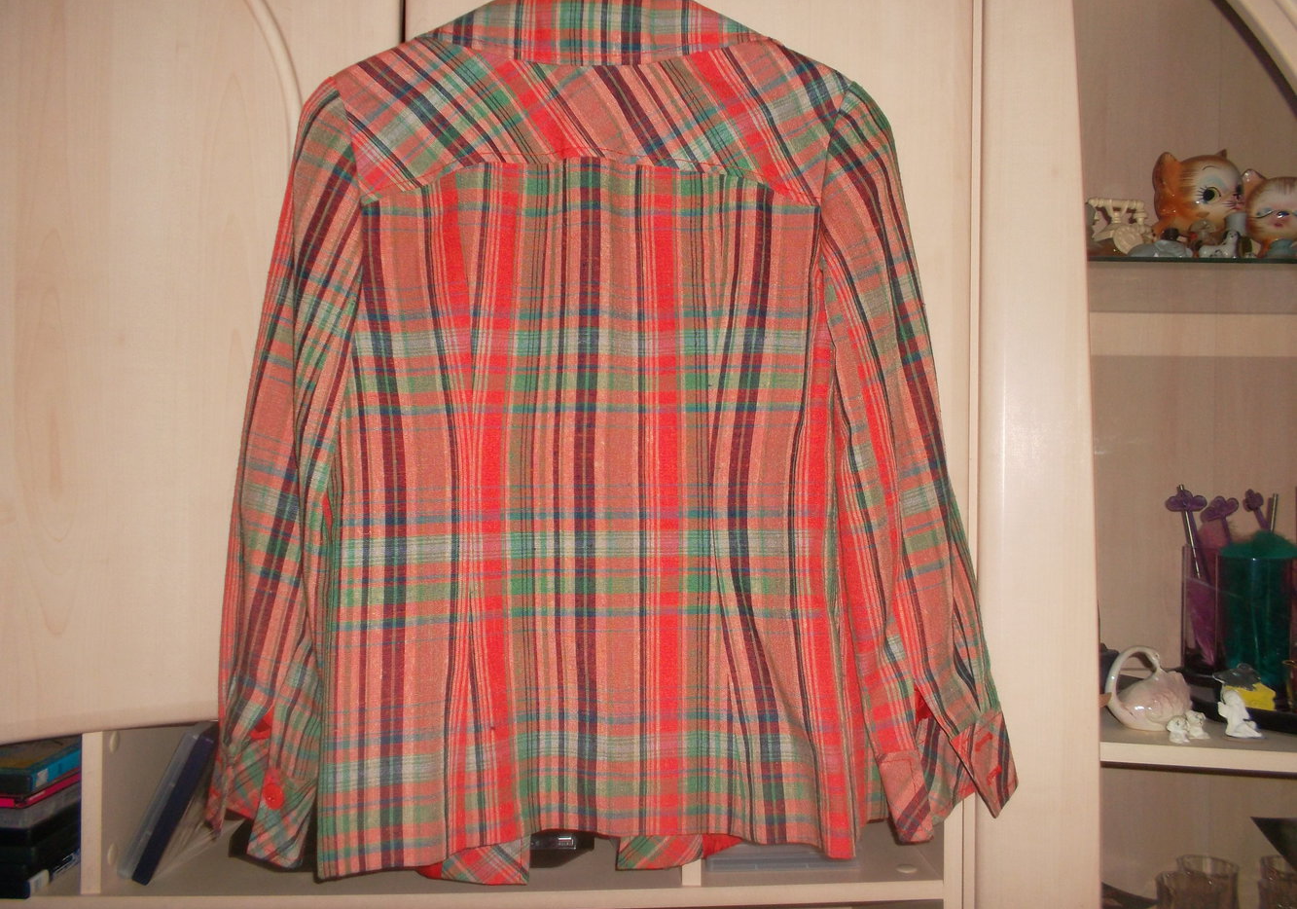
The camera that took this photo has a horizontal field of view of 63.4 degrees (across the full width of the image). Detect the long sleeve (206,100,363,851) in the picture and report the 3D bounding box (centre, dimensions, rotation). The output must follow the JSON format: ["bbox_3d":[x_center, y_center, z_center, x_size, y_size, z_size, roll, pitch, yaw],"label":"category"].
[{"bbox_3d":[-0.284,0.014,0.820,0.098,0.600,0.100,3,0,-4],"label":"long sleeve"}]

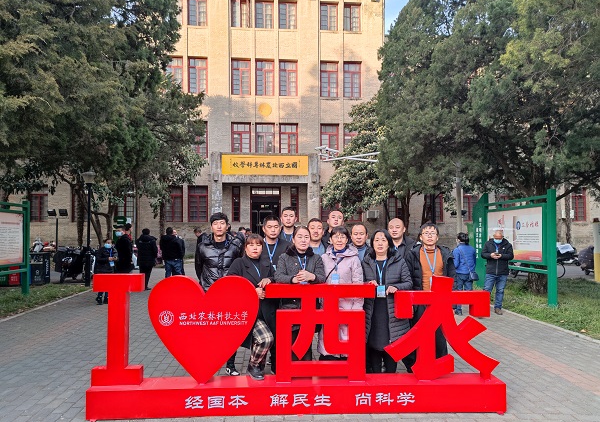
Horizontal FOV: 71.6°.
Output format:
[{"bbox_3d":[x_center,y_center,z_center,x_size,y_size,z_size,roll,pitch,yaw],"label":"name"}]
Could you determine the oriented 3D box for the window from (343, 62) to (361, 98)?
[{"bbox_3d":[3.431,-8.560,27.177,1.170,2.328,0.150,0,-2,-5],"label":"window"}]

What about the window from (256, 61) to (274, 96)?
[{"bbox_3d":[-2.094,-7.981,24.969,1.125,2.213,0.200,0,-2,-5],"label":"window"}]

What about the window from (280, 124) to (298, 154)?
[{"bbox_3d":[-0.729,-4.465,26.668,1.178,2.310,0.150,0,-2,-5],"label":"window"}]

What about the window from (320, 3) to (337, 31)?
[{"bbox_3d":[1.811,-11.872,25.442,1.101,1.726,0.200,0,-2,-5],"label":"window"}]

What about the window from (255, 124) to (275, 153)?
[{"bbox_3d":[-2.237,-4.462,26.539,1.191,2.310,0.150,0,-2,-5],"label":"window"}]

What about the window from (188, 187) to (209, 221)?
[{"bbox_3d":[-6.401,-0.436,26.033,1.197,2.231,0.150,0,-2,-5],"label":"window"}]

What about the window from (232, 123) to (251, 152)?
[{"bbox_3d":[-3.739,-4.459,26.410,1.206,2.310,0.150,0,-2,-5],"label":"window"}]

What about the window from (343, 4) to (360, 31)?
[{"bbox_3d":[3.244,-11.881,25.573,1.068,1.753,0.200,0,-2,-5],"label":"window"}]

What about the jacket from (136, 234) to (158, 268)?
[{"bbox_3d":[-4.149,1.087,11.300,0.570,0.880,0.360,0,-2,-18],"label":"jacket"}]

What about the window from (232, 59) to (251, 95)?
[{"bbox_3d":[-3.760,-8.546,26.560,1.206,2.328,0.150,0,-2,-5],"label":"window"}]

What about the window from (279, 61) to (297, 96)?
[{"bbox_3d":[-0.678,-8.001,25.098,1.118,2.206,0.200,0,-2,-5],"label":"window"}]

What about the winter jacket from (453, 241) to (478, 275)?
[{"bbox_3d":[3.114,0.905,7.850,0.420,0.600,0.280,-1,-2,9],"label":"winter jacket"}]

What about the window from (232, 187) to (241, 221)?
[{"bbox_3d":[-4.016,-0.441,26.237,0.499,2.231,0.150,0,-2,-5],"label":"window"}]

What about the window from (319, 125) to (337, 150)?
[{"bbox_3d":[1.921,-4.470,26.896,1.184,2.310,0.150,0,-2,-5],"label":"window"}]

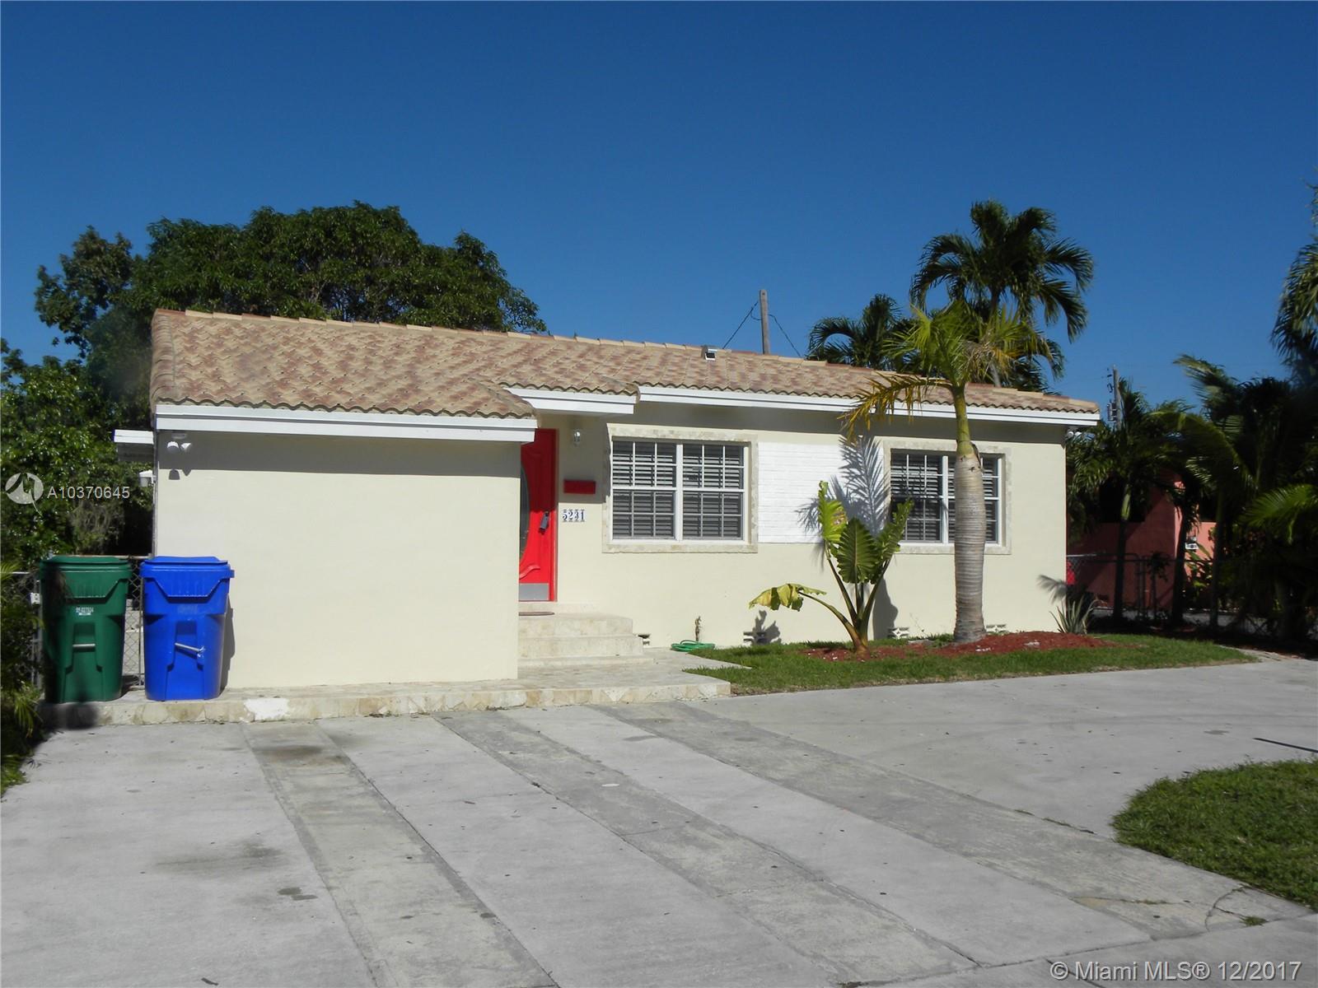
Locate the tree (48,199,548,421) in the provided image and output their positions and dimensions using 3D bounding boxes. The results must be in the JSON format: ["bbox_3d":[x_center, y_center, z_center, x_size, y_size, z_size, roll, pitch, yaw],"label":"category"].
[{"bbox_3d":[-8.403,-2.079,28.316,11.300,9.050,9.800,1,-3,-23],"label":"tree"}]

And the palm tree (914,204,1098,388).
[{"bbox_3d":[6.785,-1.689,24.832,3.600,8.250,3.600,1,-3,-23],"label":"palm tree"}]

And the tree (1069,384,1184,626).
[{"bbox_3d":[8.737,0.137,23.509,2.200,4.470,2.200,1,-3,-23],"label":"tree"}]

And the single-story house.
[{"bbox_3d":[-0.545,-0.212,18.003,12.780,4.440,10.980,1,-3,-23],"label":"single-story house"}]

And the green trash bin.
[{"bbox_3d":[-4.712,1.096,10.359,0.680,1.150,0.820,1,-3,-23],"label":"green trash bin"}]

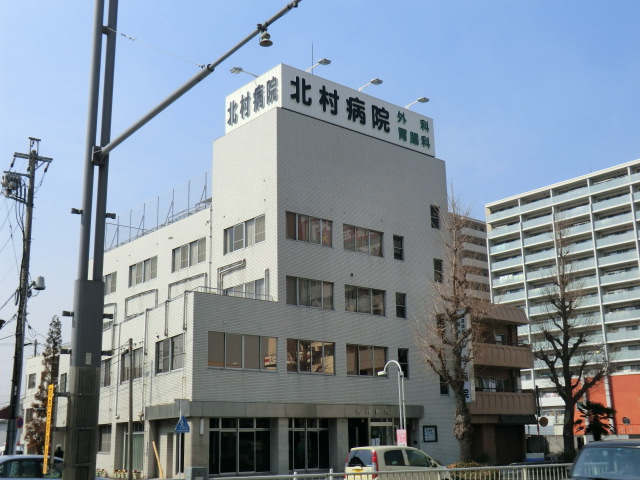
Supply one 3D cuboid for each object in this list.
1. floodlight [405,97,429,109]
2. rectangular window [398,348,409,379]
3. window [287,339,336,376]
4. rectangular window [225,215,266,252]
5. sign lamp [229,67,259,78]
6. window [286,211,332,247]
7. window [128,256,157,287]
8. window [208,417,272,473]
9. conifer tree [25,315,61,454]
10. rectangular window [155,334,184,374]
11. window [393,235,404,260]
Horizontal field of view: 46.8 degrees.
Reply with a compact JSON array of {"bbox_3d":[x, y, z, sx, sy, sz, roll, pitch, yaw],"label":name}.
[{"bbox_3d":[6.490,-9.161,49.743,0.420,0.400,2.094,11,-20,-38],"label":"floodlight"},{"bbox_3d":[5.075,7.510,45.118,0.889,1.807,0.150,11,-20,-38],"label":"rectangular window"},{"bbox_3d":[-0.466,5.928,37.412,3.165,1.650,0.150,11,-19,-39],"label":"window"},{"bbox_3d":[-4.045,-0.264,39.930,0.150,1.442,3.761,11,-19,-39],"label":"rectangular window"},{"bbox_3d":[-4.078,-9.211,40.706,1.700,0.420,0.420,11,-19,-39],"label":"sign lamp"},{"bbox_3d":[-0.574,-0.540,39.089,3.165,1.442,0.150,11,-19,-39],"label":"window"},{"bbox_3d":[-12.543,2.241,52.338,0.150,1.597,3.937,12,-20,-40],"label":"window"},{"bbox_3d":[-3.859,9.525,34.232,3.802,2.506,0.150,11,-19,-39],"label":"window"},{"bbox_3d":[-21.842,12.045,59.375,3.300,12.242,3.300,4,-16,-19],"label":"conifer tree"},{"bbox_3d":[-7.887,5.988,38.726,0.150,1.787,4.056,9,-18,-32],"label":"rectangular window"},{"bbox_3d":[4.566,0.478,43.385,0.813,1.430,0.150,11,-19,-39],"label":"window"}]

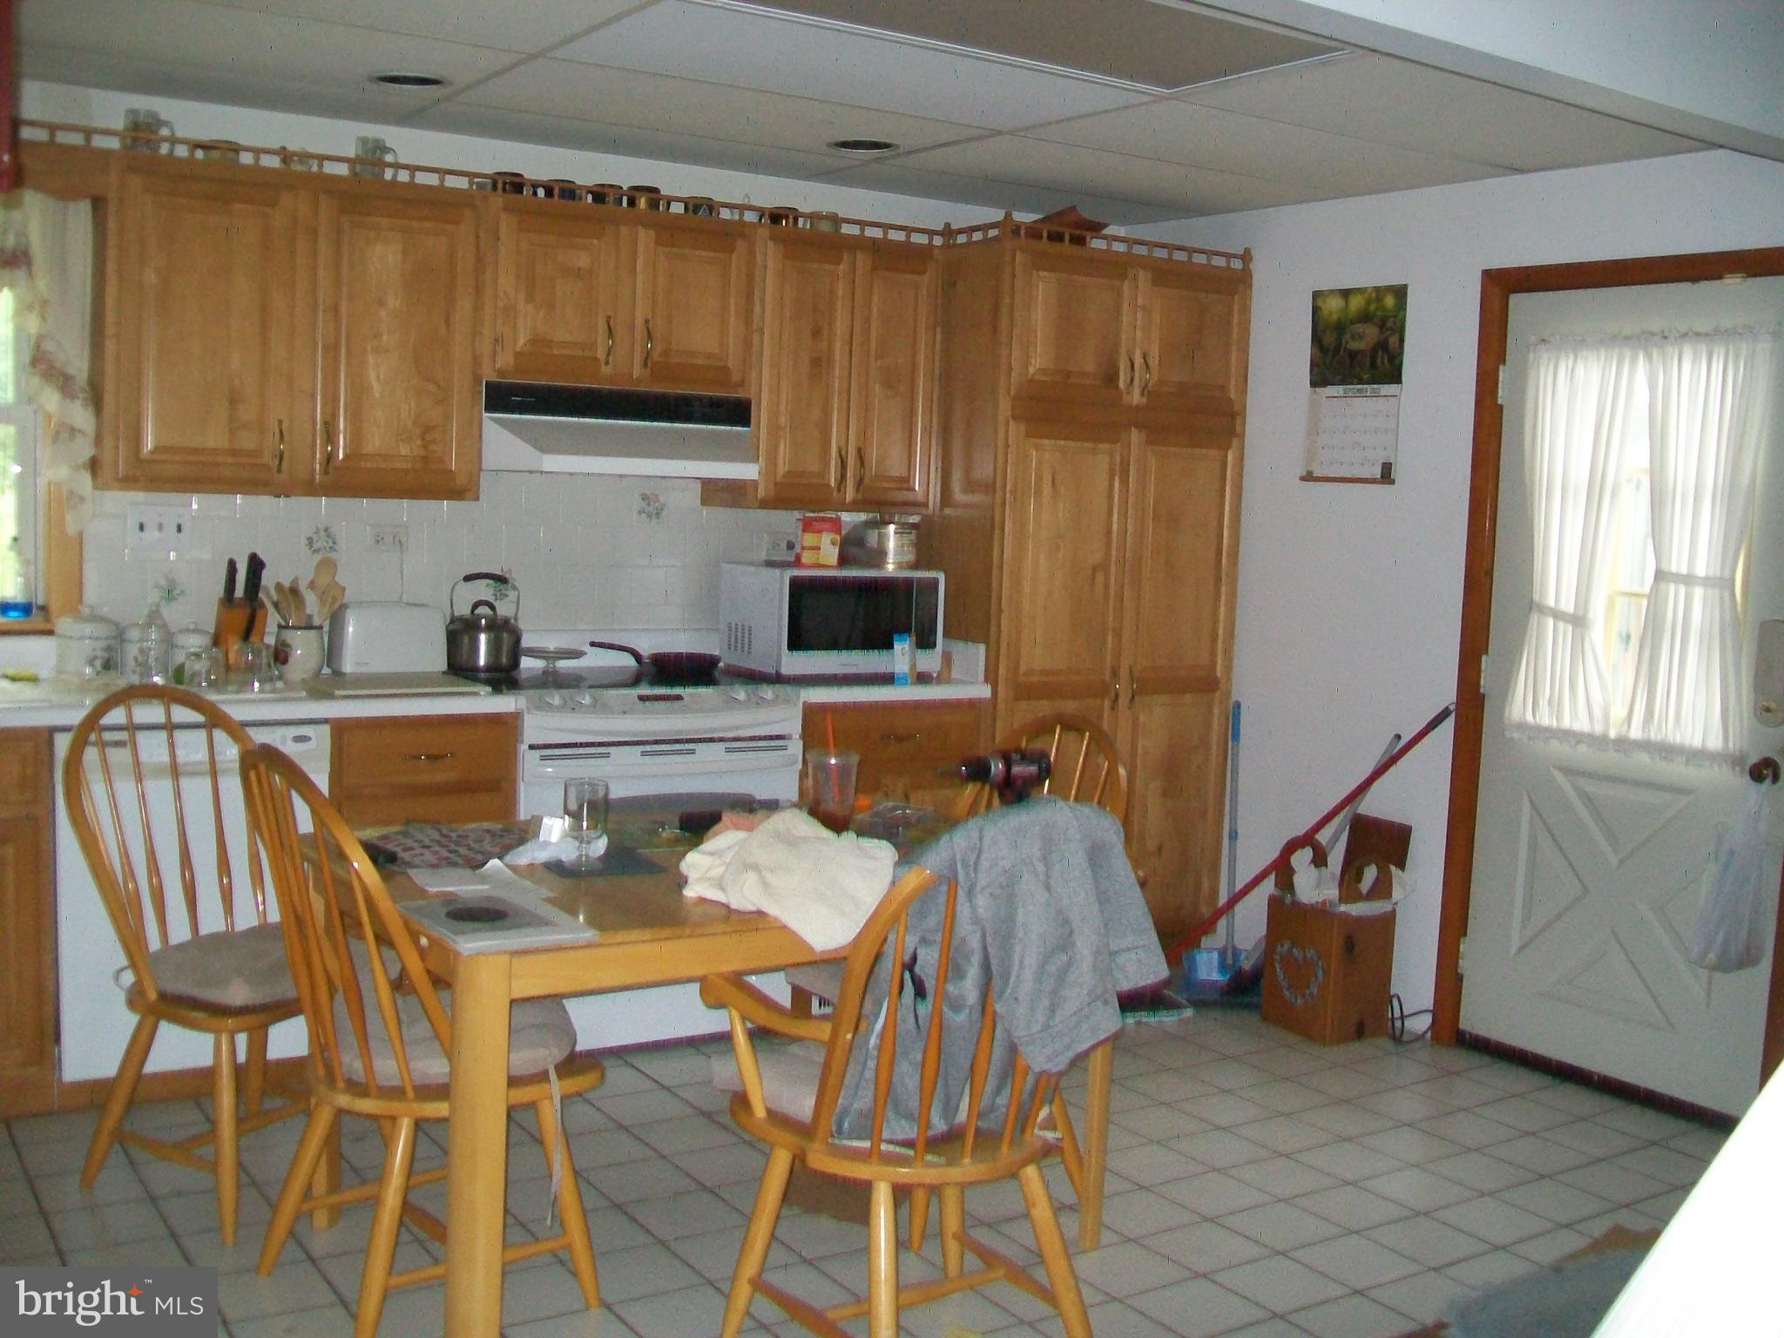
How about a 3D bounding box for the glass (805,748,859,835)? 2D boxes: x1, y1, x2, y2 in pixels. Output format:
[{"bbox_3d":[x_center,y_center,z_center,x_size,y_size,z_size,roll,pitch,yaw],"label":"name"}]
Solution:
[{"bbox_3d":[-0.121,0.256,3.578,0.106,0.178,0.106,2,6,0],"label":"glass"}]

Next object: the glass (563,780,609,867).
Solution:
[{"bbox_3d":[-0.566,0.283,3.228,0.083,0.155,0.083,-1,7,-32],"label":"glass"}]

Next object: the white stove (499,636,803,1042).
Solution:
[{"bbox_3d":[-0.715,0.456,4.600,0.775,0.960,0.670,-1,6,-33],"label":"white stove"}]

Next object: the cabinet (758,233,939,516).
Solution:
[{"bbox_3d":[-0.190,-0.834,5.016,0.598,0.762,0.333,-1,6,-33],"label":"cabinet"}]

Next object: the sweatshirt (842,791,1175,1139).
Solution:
[{"bbox_3d":[0.148,0.451,2.591,0.450,0.540,0.280,0,6,-21],"label":"sweatshirt"}]

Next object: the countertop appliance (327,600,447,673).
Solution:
[{"bbox_3d":[-1.276,-0.079,4.425,0.269,0.178,0.160,-1,6,-33],"label":"countertop appliance"}]

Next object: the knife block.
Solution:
[{"bbox_3d":[-1.569,-0.077,4.220,0.107,0.190,0.150,-1,6,-33],"label":"knife block"}]

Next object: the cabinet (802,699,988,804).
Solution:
[{"bbox_3d":[-0.156,0.472,5.081,0.595,0.840,0.610,-1,7,-32],"label":"cabinet"}]

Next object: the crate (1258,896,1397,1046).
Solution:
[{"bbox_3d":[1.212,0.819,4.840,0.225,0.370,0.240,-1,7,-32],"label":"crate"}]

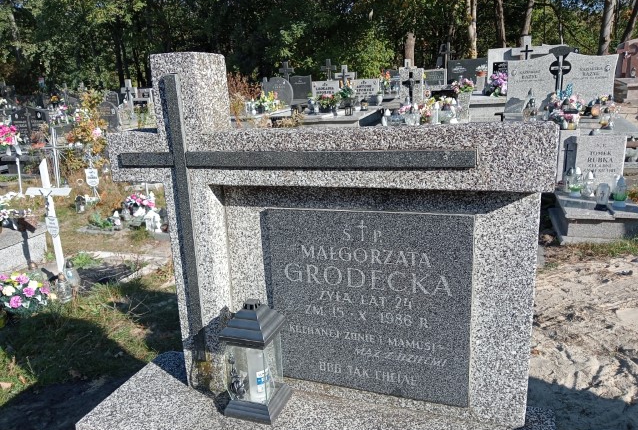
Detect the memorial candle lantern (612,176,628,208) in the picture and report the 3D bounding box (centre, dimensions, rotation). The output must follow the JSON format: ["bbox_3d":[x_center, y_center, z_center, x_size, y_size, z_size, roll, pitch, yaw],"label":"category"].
[{"bbox_3d":[2.183,-0.171,3.733,0.097,0.234,0.097,2,16,20],"label":"memorial candle lantern"}]

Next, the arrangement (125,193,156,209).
[{"bbox_3d":[-1.772,-0.118,5.100,0.260,0.180,0.210,1,16,14],"label":"arrangement"}]

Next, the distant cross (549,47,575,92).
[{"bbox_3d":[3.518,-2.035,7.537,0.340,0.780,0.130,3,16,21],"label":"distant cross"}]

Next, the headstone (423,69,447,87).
[{"bbox_3d":[2.790,-3.256,12.346,0.515,0.404,0.100,2,15,19],"label":"headstone"}]

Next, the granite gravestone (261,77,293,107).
[{"bbox_3d":[-0.862,-2.642,11.046,0.730,0.620,0.100,2,15,19],"label":"granite gravestone"}]

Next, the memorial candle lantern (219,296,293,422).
[{"bbox_3d":[-0.179,0.393,1.460,0.153,0.314,0.153,2,15,19],"label":"memorial candle lantern"}]

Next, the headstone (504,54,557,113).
[{"bbox_3d":[3.159,-1.950,7.762,0.680,0.820,0.100,3,16,21],"label":"headstone"}]

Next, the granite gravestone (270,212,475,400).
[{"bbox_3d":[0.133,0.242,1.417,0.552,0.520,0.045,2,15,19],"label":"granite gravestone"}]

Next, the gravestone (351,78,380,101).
[{"bbox_3d":[0.935,-2.470,10.246,0.568,0.422,0.100,2,15,19],"label":"gravestone"}]

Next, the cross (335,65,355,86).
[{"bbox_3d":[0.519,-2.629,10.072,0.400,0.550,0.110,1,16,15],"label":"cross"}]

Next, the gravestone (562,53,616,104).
[{"bbox_3d":[3.891,-1.916,7.478,0.690,0.810,0.100,3,16,21],"label":"gravestone"}]

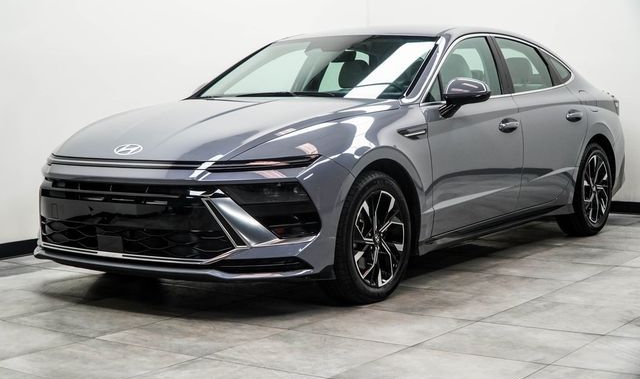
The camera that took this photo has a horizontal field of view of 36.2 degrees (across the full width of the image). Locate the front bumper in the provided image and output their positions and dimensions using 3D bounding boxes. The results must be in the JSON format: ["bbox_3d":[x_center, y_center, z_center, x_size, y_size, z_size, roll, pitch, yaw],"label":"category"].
[{"bbox_3d":[-0.831,0.095,4.804,1.830,0.550,0.600,1,6,36],"label":"front bumper"}]

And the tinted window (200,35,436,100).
[{"bbox_3d":[0.005,-0.717,5.930,1.440,0.150,0.800,1,37,36],"label":"tinted window"}]

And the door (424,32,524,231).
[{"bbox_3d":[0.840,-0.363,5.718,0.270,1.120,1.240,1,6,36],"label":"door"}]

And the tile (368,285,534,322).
[{"bbox_3d":[0.614,0.568,4.836,0.630,0.012,0.551,1,6,38],"label":"tile"}]

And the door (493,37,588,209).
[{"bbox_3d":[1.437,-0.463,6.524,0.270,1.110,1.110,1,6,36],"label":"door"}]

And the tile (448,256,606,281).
[{"bbox_3d":[1.290,0.476,5.702,0.630,0.012,0.551,1,6,38],"label":"tile"}]

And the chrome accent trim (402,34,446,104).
[{"bbox_3d":[0.628,-0.681,5.575,0.060,0.090,0.820,-7,30,25],"label":"chrome accent trim"}]

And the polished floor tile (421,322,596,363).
[{"bbox_3d":[0.774,0.626,4.016,0.630,0.012,0.551,1,6,38],"label":"polished floor tile"}]

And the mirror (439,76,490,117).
[{"bbox_3d":[0.785,-0.513,5.304,0.250,0.185,0.200,1,6,36],"label":"mirror"}]

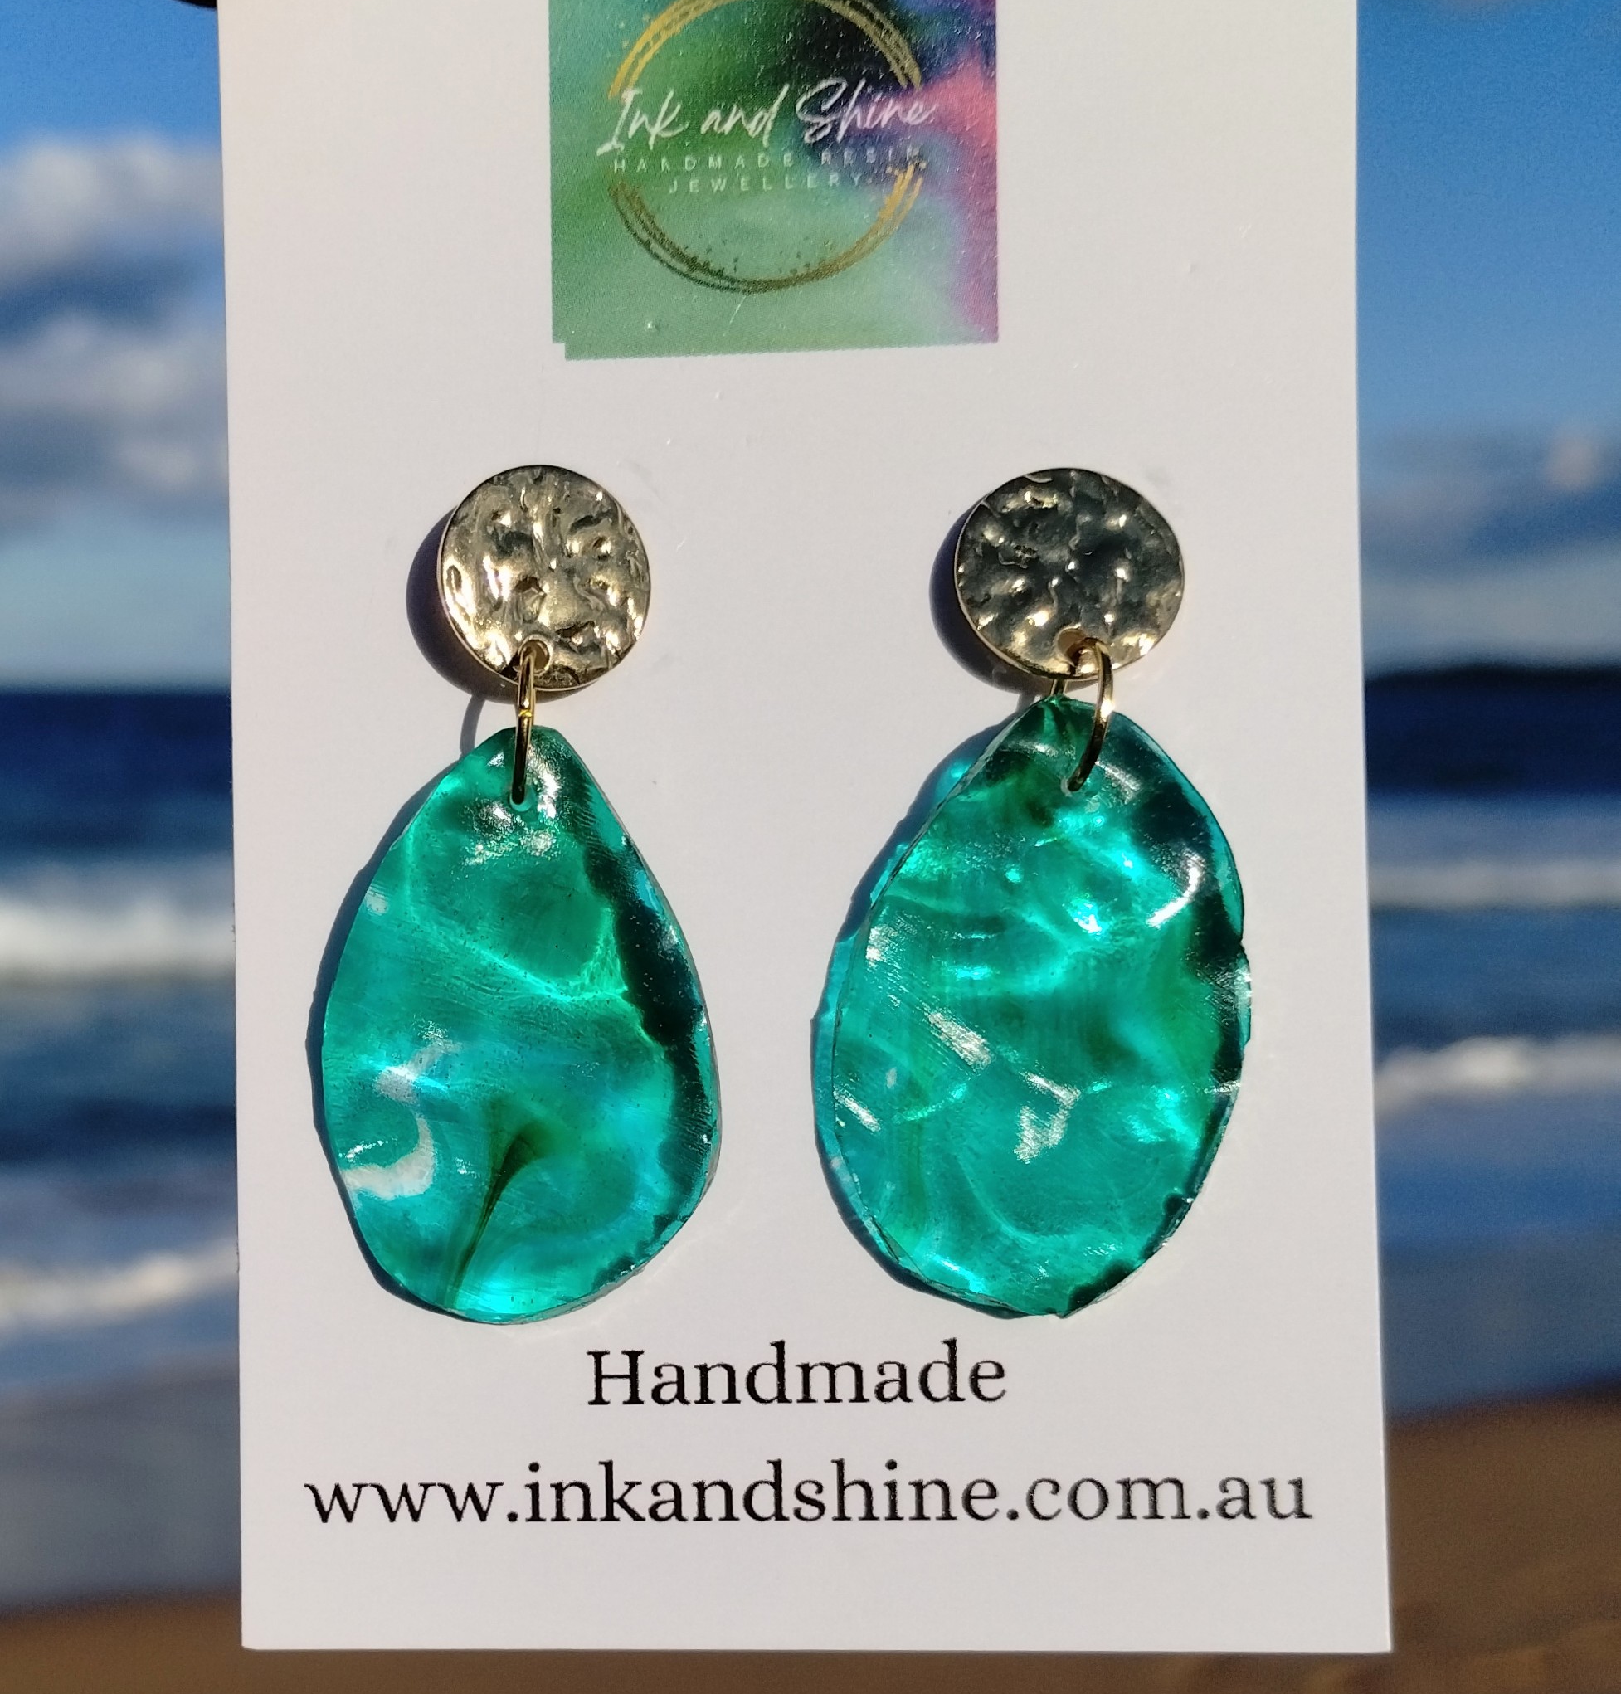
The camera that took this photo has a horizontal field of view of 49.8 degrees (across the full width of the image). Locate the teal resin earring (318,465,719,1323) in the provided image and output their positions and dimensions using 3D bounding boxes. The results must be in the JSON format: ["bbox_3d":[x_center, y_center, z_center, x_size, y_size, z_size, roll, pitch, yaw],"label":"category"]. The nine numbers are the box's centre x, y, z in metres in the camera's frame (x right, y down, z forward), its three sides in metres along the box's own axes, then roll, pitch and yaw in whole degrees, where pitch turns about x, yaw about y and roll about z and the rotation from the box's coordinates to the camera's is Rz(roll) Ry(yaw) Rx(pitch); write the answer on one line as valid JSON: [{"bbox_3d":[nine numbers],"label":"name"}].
[{"bbox_3d":[-0.014,0.002,0.085,0.019,0.041,0.006,0,-1,2],"label":"teal resin earring"}]

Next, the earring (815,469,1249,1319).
[{"bbox_3d":[0.011,0.002,0.084,0.021,0.041,0.006,1,-1,2],"label":"earring"}]

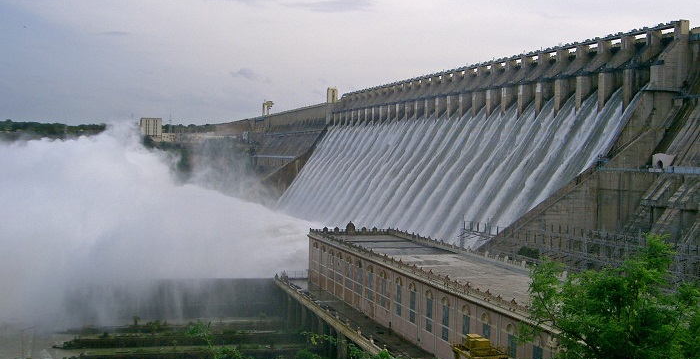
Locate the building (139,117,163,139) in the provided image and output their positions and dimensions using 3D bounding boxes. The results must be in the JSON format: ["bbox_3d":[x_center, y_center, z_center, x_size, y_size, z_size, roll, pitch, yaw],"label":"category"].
[{"bbox_3d":[-270.450,-68.309,1073.303,27.200,29.300,28.000,1,2,-18],"label":"building"}]

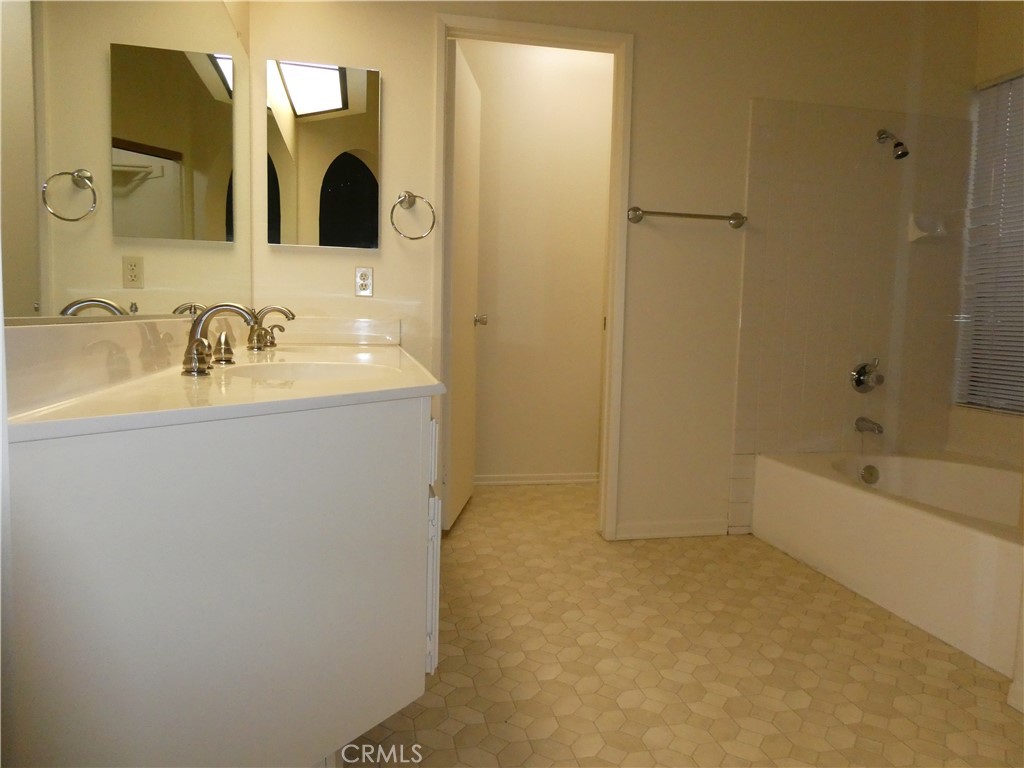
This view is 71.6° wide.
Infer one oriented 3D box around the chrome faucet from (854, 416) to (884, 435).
[{"bbox_3d":[1.613,0.191,3.185,0.062,0.068,0.145,0,5,-11],"label":"chrome faucet"}]

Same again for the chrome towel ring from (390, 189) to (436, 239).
[{"bbox_3d":[-0.384,-0.653,2.756,0.170,0.192,0.062,0,5,-11],"label":"chrome towel ring"}]

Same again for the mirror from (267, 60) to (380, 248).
[{"bbox_3d":[-0.711,-0.863,2.693,0.409,0.673,0.022,0,5,-11],"label":"mirror"}]

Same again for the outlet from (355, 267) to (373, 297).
[{"bbox_3d":[-0.576,-0.398,2.770,0.069,0.114,0.007,0,5,-11],"label":"outlet"}]

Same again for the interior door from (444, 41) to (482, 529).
[{"bbox_3d":[-0.228,-0.407,3.288,0.035,2.030,0.685,2,5,5],"label":"interior door"}]

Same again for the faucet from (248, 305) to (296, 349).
[{"bbox_3d":[-0.789,-0.187,2.340,0.147,0.141,0.290,0,5,-11],"label":"faucet"}]

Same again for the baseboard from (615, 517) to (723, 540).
[{"bbox_3d":[0.710,0.640,3.115,0.519,0.070,0.012,0,5,-11],"label":"baseboard"}]

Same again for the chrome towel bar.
[{"bbox_3d":[0.749,-0.699,2.970,0.528,0.067,0.075,0,5,-11],"label":"chrome towel bar"}]

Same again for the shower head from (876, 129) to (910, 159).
[{"bbox_3d":[1.655,-1.042,3.072,0.065,0.155,0.165,0,5,-11],"label":"shower head"}]

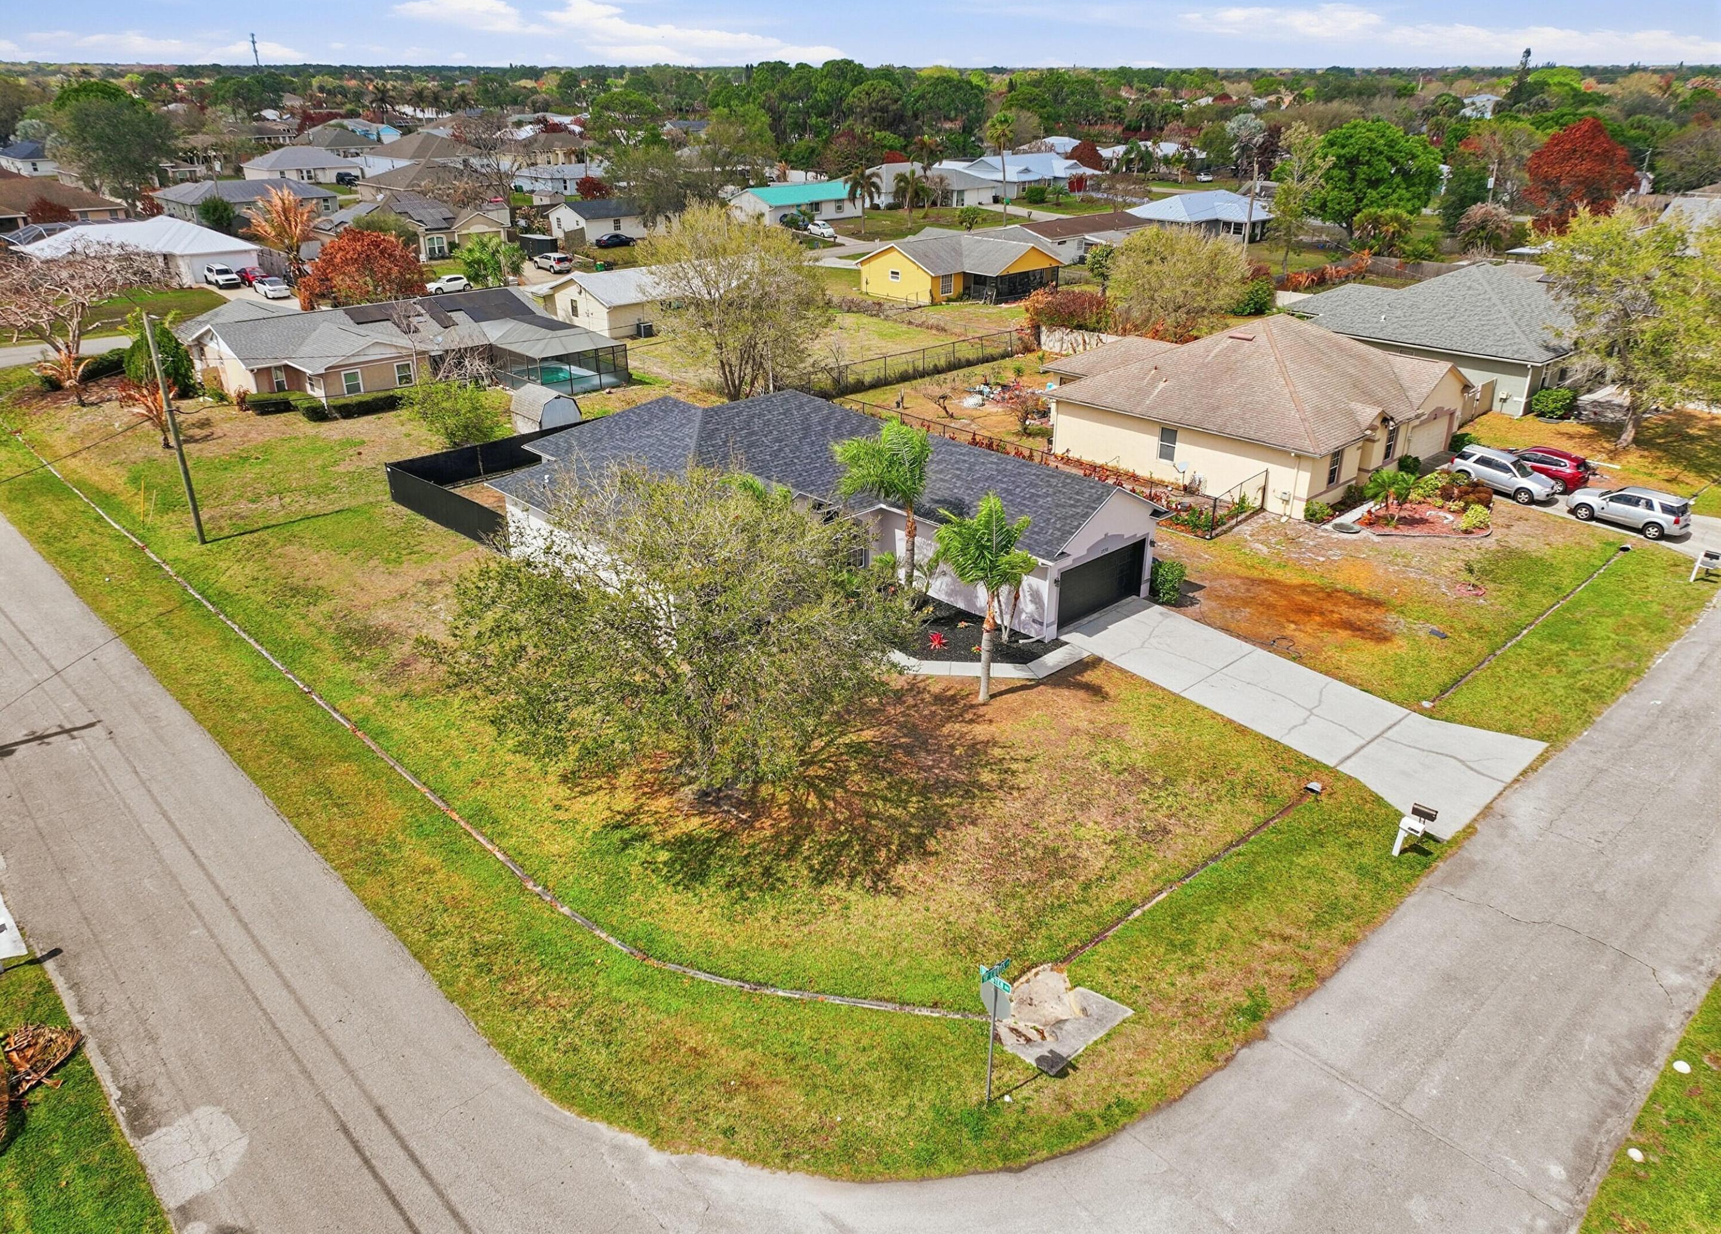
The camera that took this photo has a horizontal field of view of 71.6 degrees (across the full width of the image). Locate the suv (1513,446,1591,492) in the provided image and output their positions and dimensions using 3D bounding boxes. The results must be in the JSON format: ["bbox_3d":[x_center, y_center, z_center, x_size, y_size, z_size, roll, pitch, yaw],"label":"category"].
[{"bbox_3d":[31.964,-7.157,56.212,1.890,1.690,4.780,-21,35,-38],"label":"suv"}]

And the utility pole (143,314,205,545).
[{"bbox_3d":[-26.991,-7.218,46.995,0.276,9.268,0.276,-22,32,-39],"label":"utility pole"}]

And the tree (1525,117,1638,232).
[{"bbox_3d":[84.181,-51.516,139.543,11.600,12.200,11.600,0,25,0],"label":"tree"}]

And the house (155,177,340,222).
[{"bbox_3d":[-78.561,-53.463,152.313,17.100,4.900,16.380,-21,32,-38],"label":"house"}]

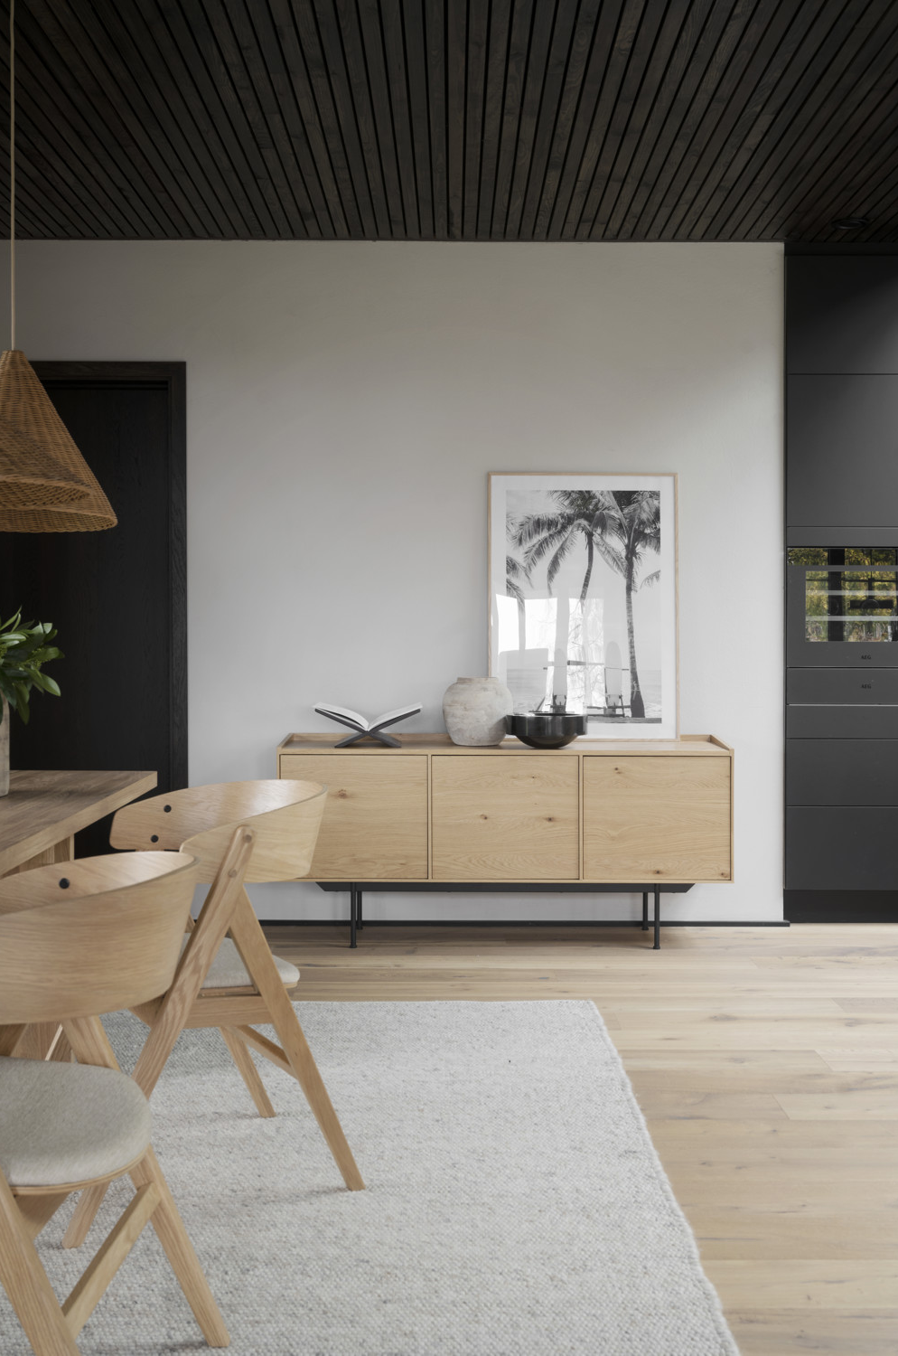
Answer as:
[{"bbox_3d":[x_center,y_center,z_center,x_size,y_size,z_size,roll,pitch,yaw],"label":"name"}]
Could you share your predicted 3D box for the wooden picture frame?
[{"bbox_3d":[0.511,-0.266,5.277,0.720,1.020,0.025,0,-2,0],"label":"wooden picture frame"}]

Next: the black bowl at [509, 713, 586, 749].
[{"bbox_3d":[0.351,0.188,4.984,0.290,0.119,0.278,0,1,0],"label":"black bowl"}]

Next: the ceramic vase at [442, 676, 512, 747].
[{"bbox_3d":[0.106,0.121,5.083,0.256,0.248,0.256,0,1,0],"label":"ceramic vase"}]

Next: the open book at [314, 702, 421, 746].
[{"bbox_3d":[-0.287,0.171,5.025,0.381,0.151,0.240,0,1,0],"label":"open book"}]

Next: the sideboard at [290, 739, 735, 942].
[{"bbox_3d":[0.199,0.586,5.082,1.600,0.736,0.411,0,1,0],"label":"sideboard"}]

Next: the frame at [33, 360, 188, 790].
[{"bbox_3d":[-1.497,-0.130,5.357,1.000,2.153,0.100,0,1,0],"label":"frame"}]

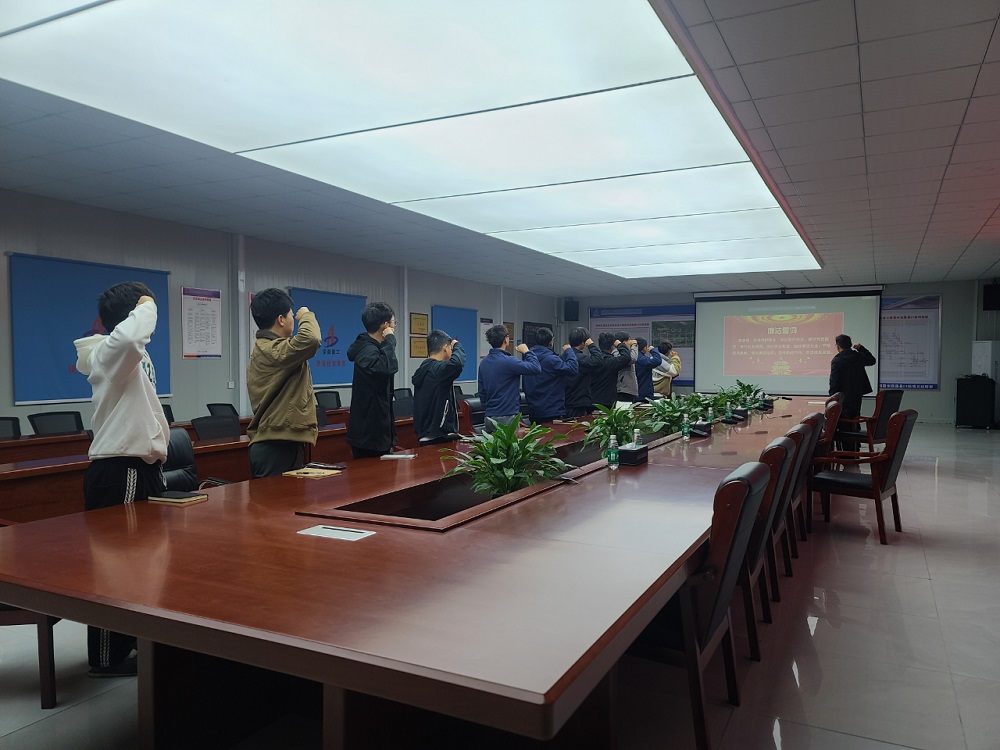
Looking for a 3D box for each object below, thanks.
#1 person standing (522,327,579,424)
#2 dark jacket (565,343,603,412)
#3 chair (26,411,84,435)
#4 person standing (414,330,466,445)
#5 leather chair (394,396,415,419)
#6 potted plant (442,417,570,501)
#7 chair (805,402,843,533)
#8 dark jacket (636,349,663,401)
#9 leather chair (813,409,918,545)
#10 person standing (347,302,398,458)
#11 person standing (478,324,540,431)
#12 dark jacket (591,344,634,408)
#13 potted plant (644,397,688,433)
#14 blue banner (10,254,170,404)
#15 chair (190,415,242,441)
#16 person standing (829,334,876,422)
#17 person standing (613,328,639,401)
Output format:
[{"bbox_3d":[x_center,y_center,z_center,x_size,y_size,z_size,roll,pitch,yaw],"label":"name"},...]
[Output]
[{"bbox_3d":[0.522,0.369,7.610,0.480,1.759,0.580,-1,2,-43],"label":"person standing"},{"bbox_3d":[0.970,0.018,8.488,0.460,0.800,0.550,-1,2,-40],"label":"dark jacket"},{"bbox_3d":[-4.253,0.819,7.000,0.600,0.920,0.580,1,1,28],"label":"chair"},{"bbox_3d":[-0.491,0.468,5.768,0.460,1.647,0.520,-1,1,-24],"label":"person standing"},{"bbox_3d":[-1.202,0.756,9.107,0.600,0.940,0.580,1,1,28],"label":"leather chair"},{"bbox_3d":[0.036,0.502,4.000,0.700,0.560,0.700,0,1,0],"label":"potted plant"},{"bbox_3d":[2.865,0.759,6.899,0.640,1.010,0.580,1,2,28],"label":"chair"},{"bbox_3d":[2.149,0.008,10.668,0.450,0.799,0.530,-1,2,-38],"label":"dark jacket"},{"bbox_3d":[2.947,0.782,5.882,0.690,1.020,0.600,1,2,37],"label":"leather chair"},{"bbox_3d":[-0.864,0.425,4.925,0.420,1.790,0.500,0,1,-16],"label":"person standing"},{"bbox_3d":[0.082,0.408,6.824,0.540,1.735,0.450,1,2,38],"label":"person standing"},{"bbox_3d":[1.408,0.007,9.283,0.460,0.849,0.560,-1,2,-42],"label":"dark jacket"},{"bbox_3d":[1.650,0.444,7.216,0.580,0.500,0.580,1,1,28],"label":"potted plant"},{"bbox_3d":[-4.278,-0.455,7.722,0.050,1.437,1.746,1,2,28],"label":"blue banner"},{"bbox_3d":[-2.324,0.815,6.312,0.580,0.930,0.570,1,2,28],"label":"chair"},{"bbox_3d":[5.056,0.302,10.359,0.660,1.762,0.450,0,1,10],"label":"person standing"},{"bbox_3d":[1.705,0.280,9.889,0.440,1.831,0.500,-1,2,-32],"label":"person standing"}]

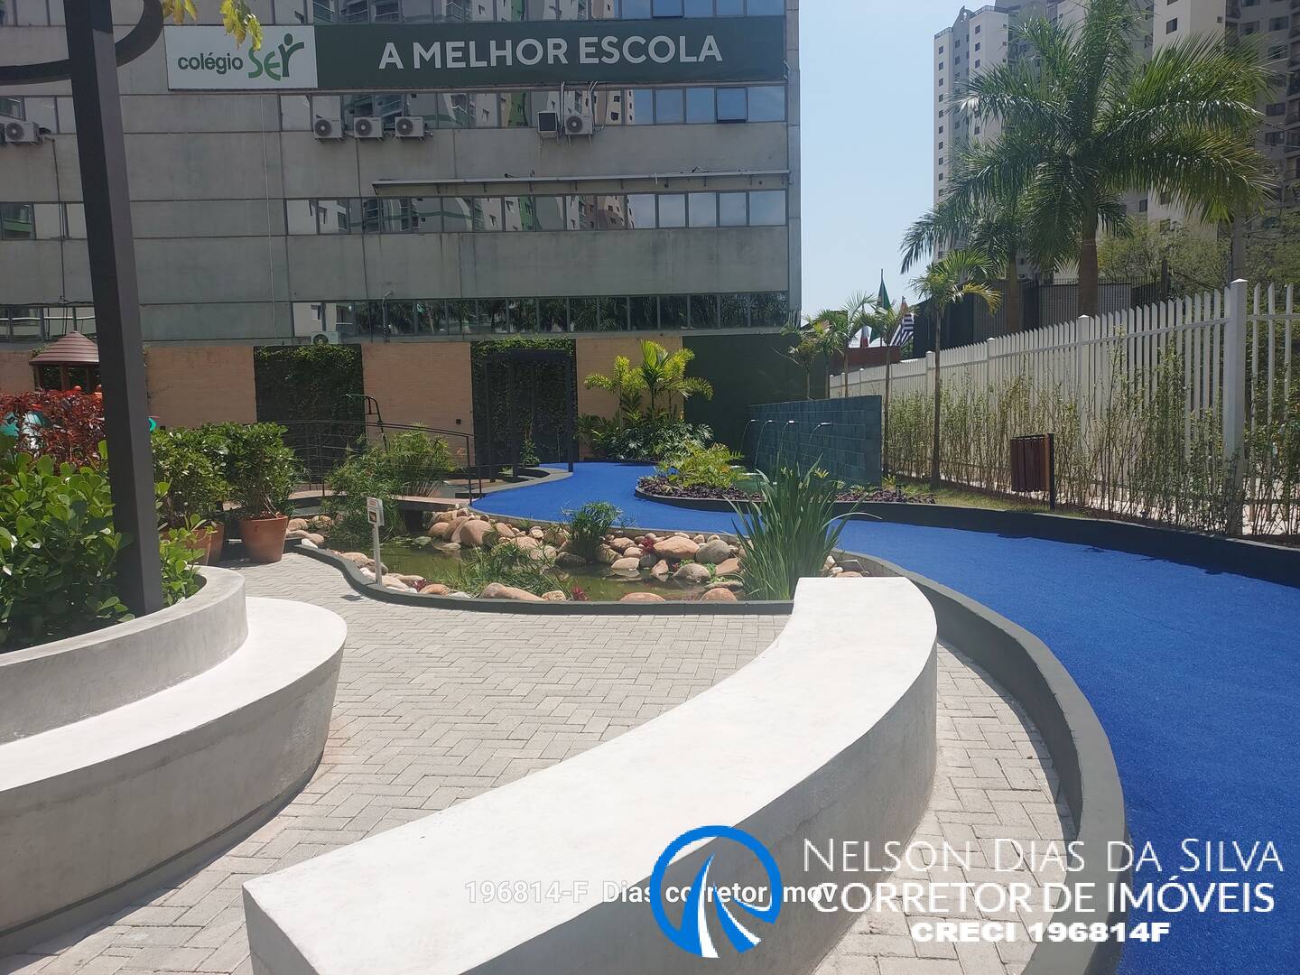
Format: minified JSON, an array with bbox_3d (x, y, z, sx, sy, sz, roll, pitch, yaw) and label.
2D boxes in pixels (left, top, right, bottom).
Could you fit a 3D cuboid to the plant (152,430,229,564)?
[{"bbox_3d":[-4.016,0.128,9.150,0.720,1.290,0.720,-2,5,0],"label":"plant"}]

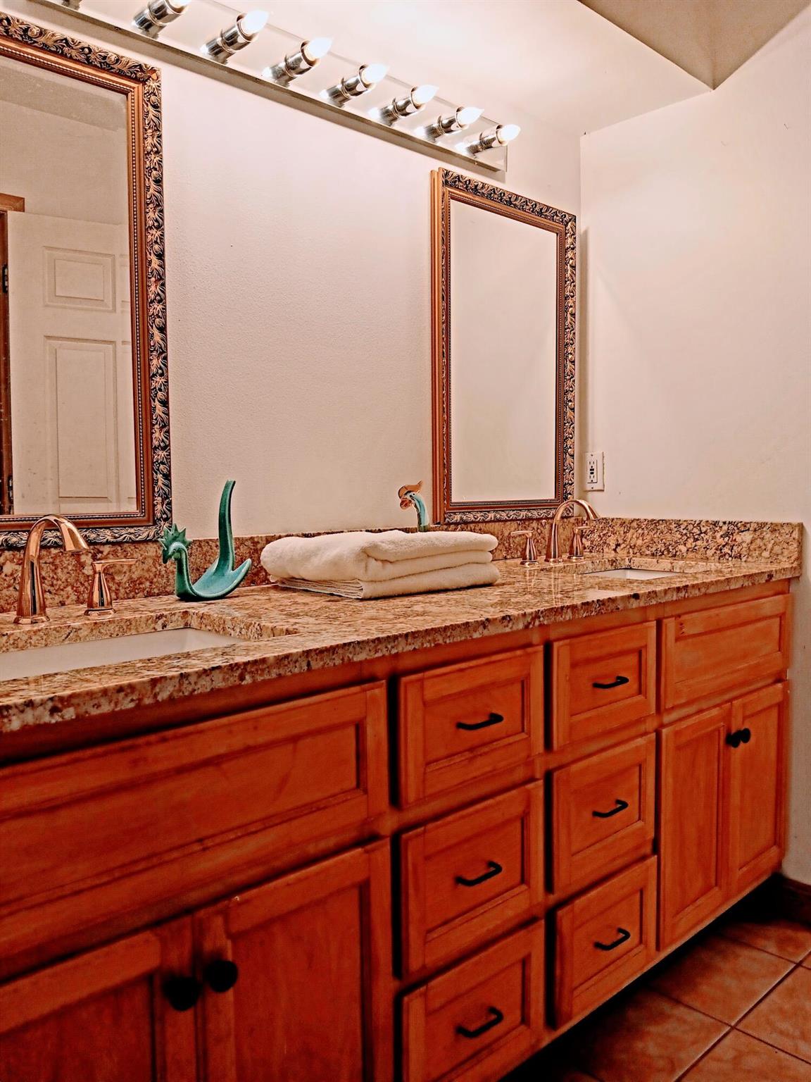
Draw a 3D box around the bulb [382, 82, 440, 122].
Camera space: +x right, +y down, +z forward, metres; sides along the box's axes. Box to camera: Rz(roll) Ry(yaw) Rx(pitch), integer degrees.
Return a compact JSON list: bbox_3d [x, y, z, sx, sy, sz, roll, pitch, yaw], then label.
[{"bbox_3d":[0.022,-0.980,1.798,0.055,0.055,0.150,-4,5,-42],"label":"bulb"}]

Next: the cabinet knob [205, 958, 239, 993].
[{"bbox_3d":[-0.209,0.496,0.926,0.034,0.034,0.028,-4,5,-42],"label":"cabinet knob"}]

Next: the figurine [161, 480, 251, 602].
[{"bbox_3d":[-0.380,-0.003,1.499,0.105,0.213,0.165,2,5,40],"label":"figurine"}]

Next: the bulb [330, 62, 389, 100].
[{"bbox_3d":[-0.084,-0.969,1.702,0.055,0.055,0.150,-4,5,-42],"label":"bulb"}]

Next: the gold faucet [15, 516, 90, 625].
[{"bbox_3d":[-0.526,0.043,1.206,0.178,0.164,0.056,3,5,42],"label":"gold faucet"}]

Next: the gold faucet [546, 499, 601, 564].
[{"bbox_3d":[0.424,-0.025,2.065,0.056,0.164,0.178,-3,5,-36],"label":"gold faucet"}]

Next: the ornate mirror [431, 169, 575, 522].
[{"bbox_3d":[0.282,-0.484,2.186,0.540,0.857,0.040,-4,5,-42],"label":"ornate mirror"}]

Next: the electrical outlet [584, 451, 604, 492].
[{"bbox_3d":[0.559,-0.205,2.397,0.010,0.115,0.073,-4,5,-42],"label":"electrical outlet"}]

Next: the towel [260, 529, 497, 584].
[{"bbox_3d":[-0.047,0.024,1.668,0.400,0.075,0.295,-4,5,-42],"label":"towel"}]

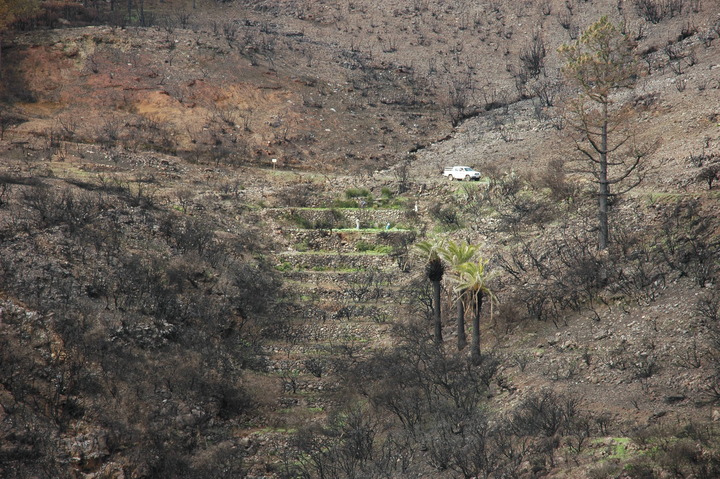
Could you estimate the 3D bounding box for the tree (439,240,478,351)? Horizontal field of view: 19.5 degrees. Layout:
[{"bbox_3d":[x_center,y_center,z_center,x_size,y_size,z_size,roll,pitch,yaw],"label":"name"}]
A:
[{"bbox_3d":[10.843,6.164,231.000,4.300,11.800,4.300,0,4,0],"label":"tree"}]

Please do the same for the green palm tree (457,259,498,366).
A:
[{"bbox_3d":[12.547,7.754,226.000,4.200,11.100,4.200,0,4,0],"label":"green palm tree"}]

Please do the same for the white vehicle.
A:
[{"bbox_3d":[12.564,-8.084,259.000,1.780,1.780,5.000,-4,5,-43],"label":"white vehicle"}]

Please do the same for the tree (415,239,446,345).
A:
[{"bbox_3d":[7.794,5.749,232.000,3.500,11.500,3.500,0,4,0],"label":"tree"}]

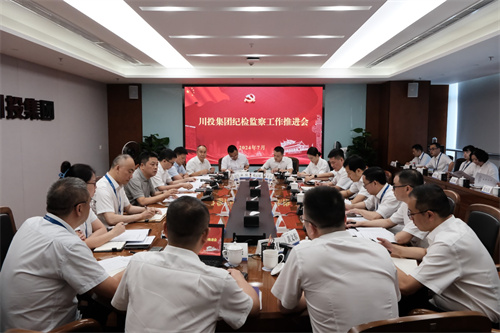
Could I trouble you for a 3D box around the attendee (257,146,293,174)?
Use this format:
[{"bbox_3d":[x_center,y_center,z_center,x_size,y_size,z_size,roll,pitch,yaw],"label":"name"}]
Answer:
[{"bbox_3d":[0.500,0.265,6.659,0.550,1.220,0.750,1,6,7],"label":"attendee"}]

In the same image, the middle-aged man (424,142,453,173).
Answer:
[{"bbox_3d":[3.376,0.214,7.115,0.680,1.265,0.520,-3,6,-27],"label":"middle-aged man"}]

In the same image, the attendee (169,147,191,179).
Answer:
[{"bbox_3d":[-0.960,0.368,5.463,0.720,1.250,0.520,1,6,7],"label":"attendee"}]

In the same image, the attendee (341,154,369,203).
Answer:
[{"bbox_3d":[1.136,0.491,4.285,0.660,1.238,0.500,-1,6,-16],"label":"attendee"}]

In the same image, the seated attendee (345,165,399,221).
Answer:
[{"bbox_3d":[1.010,0.595,3.425,0.700,1.200,0.520,-1,6,-10],"label":"seated attendee"}]

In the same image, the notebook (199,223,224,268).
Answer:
[{"bbox_3d":[-0.331,0.456,2.318,0.320,0.185,0.310,1,5,7],"label":"notebook"}]

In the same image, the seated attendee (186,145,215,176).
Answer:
[{"bbox_3d":[-0.801,0.278,6.516,0.520,1.239,0.680,-2,6,-22],"label":"seated attendee"}]

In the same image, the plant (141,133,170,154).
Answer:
[{"bbox_3d":[-2.024,0.009,8.390,0.660,1.417,0.600,0,5,1],"label":"plant"}]

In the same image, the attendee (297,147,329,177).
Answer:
[{"bbox_3d":[1.017,0.299,6.426,0.520,1.217,0.680,3,6,28],"label":"attendee"}]

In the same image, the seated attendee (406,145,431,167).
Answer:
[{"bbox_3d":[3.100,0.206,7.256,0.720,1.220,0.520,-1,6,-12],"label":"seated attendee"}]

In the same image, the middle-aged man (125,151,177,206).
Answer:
[{"bbox_3d":[-0.990,0.496,4.069,0.720,1.270,0.520,1,6,8],"label":"middle-aged man"}]

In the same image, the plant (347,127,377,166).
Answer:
[{"bbox_3d":[2.220,0.002,7.788,0.570,1.520,0.570,0,6,0],"label":"plant"}]

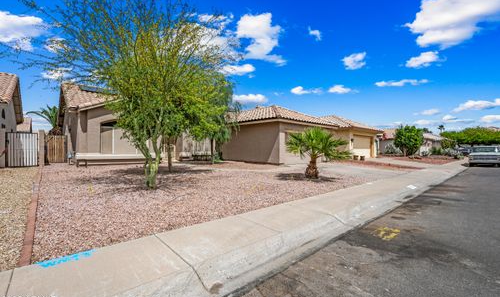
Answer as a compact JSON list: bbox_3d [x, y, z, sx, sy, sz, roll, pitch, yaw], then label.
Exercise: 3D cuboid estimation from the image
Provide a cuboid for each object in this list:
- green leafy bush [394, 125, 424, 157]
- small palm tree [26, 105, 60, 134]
[{"bbox_3d":[19.300,-0.950,27.000,3.700,4.000,3.700,0,0,0],"label":"green leafy bush"},{"bbox_3d":[-22.200,-1.850,25.200,4.600,5.800,4.600,0,0,0],"label":"small palm tree"}]

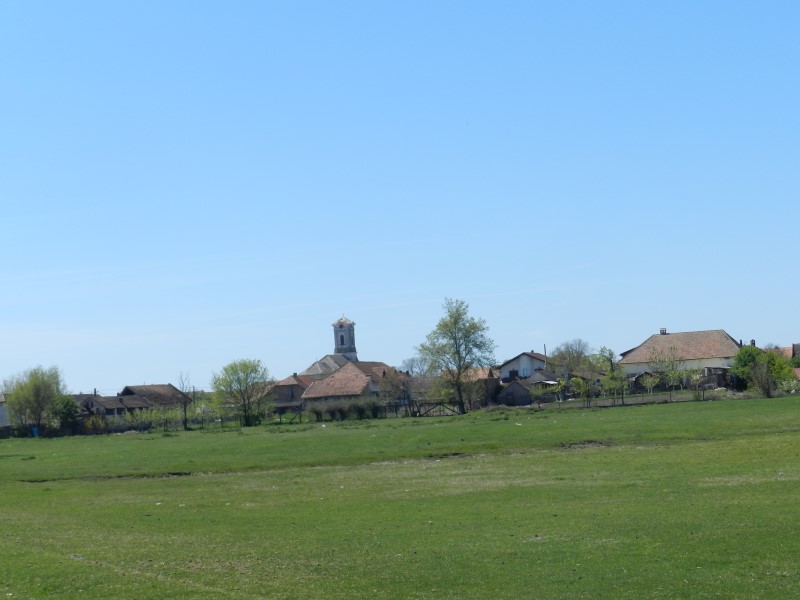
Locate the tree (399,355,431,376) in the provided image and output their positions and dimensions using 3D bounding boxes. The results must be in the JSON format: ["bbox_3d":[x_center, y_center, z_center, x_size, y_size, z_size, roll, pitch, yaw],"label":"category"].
[{"bbox_3d":[3.010,14.670,320.000,6.800,9.500,6.800,-3,-3,0],"label":"tree"}]

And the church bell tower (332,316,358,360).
[{"bbox_3d":[-13.500,15.160,440.000,4.700,22.000,4.700,-4,-3,22],"label":"church bell tower"}]

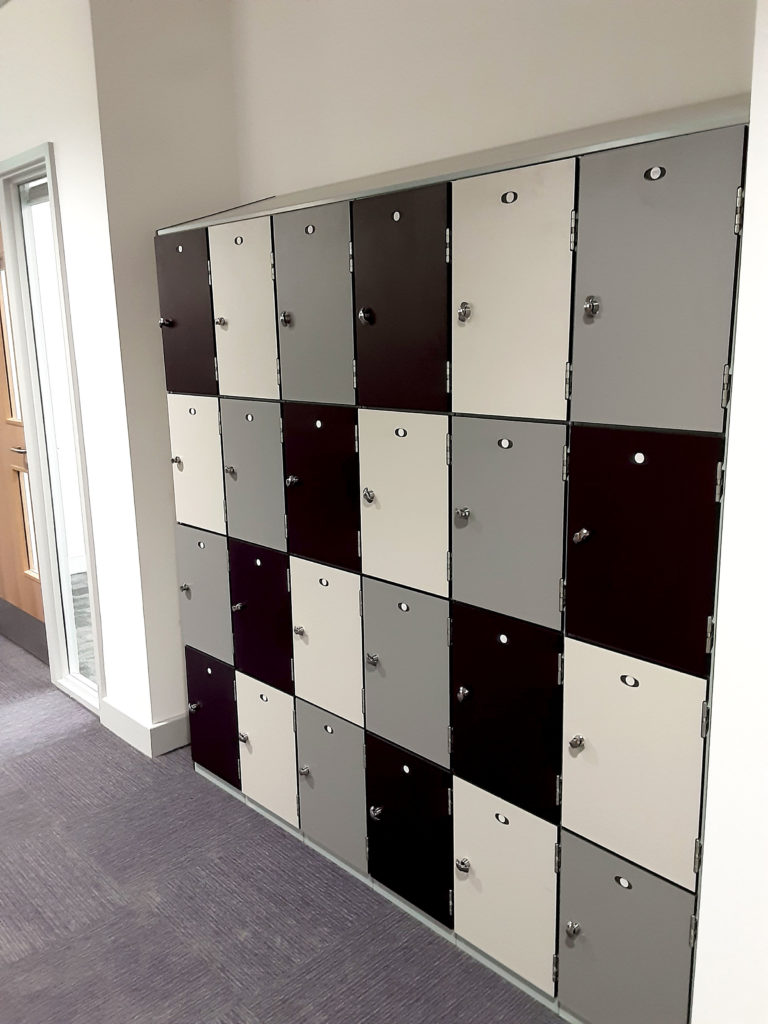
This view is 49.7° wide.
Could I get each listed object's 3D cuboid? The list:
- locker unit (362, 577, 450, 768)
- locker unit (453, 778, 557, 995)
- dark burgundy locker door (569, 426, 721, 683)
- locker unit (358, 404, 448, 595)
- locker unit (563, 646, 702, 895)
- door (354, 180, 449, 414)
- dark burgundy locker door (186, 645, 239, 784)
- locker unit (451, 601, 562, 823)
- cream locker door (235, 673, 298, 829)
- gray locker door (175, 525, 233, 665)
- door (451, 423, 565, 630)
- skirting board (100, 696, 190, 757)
[{"bbox_3d":[0.204,0.358,2.170,0.430,0.425,0.298,-13,17,-42],"label":"locker unit"},{"bbox_3d":[0.395,0.819,2.010,0.360,0.422,0.292,-12,17,-42],"label":"locker unit"},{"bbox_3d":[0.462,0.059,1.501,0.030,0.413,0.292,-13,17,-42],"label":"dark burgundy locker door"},{"bbox_3d":[0.170,-0.053,2.045,0.360,0.414,0.292,-12,17,-42],"label":"locker unit"},{"bbox_3d":[0.595,0.444,1.705,0.360,0.419,0.292,-12,17,-42],"label":"locker unit"},{"bbox_3d":[0.038,-0.462,1.836,0.040,0.466,0.292,-12,17,-42],"label":"door"},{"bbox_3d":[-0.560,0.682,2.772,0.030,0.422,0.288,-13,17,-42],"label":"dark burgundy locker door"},{"bbox_3d":[0.413,0.400,1.955,0.430,0.425,0.298,-13,17,-42],"label":"locker unit"},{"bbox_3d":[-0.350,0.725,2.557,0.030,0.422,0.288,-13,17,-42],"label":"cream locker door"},{"bbox_3d":[-0.565,0.261,2.670,0.025,0.421,0.292,-13,17,-42],"label":"gray locker door"},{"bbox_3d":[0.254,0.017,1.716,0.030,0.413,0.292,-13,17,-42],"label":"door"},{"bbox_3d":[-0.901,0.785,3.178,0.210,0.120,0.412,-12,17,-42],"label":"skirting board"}]

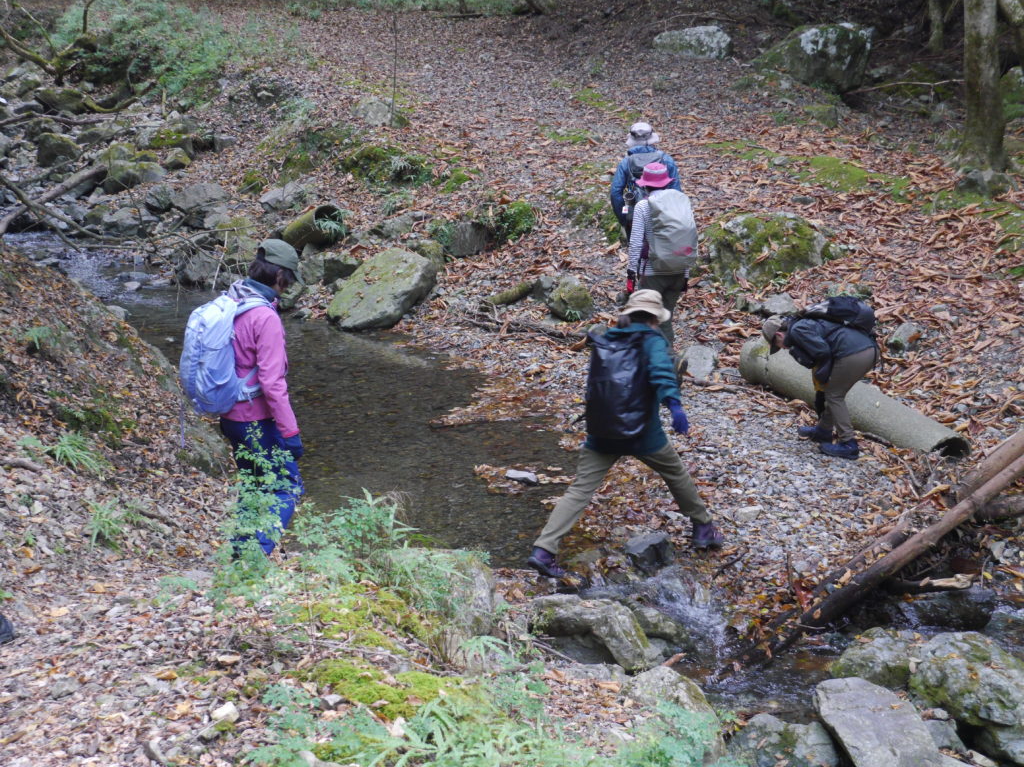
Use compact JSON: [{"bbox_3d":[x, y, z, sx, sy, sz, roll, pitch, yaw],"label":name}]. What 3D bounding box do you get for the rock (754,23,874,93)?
[{"bbox_3d":[4.017,-4.301,23.500,1.520,0.850,1.150,2,15,9],"label":"rock"}]

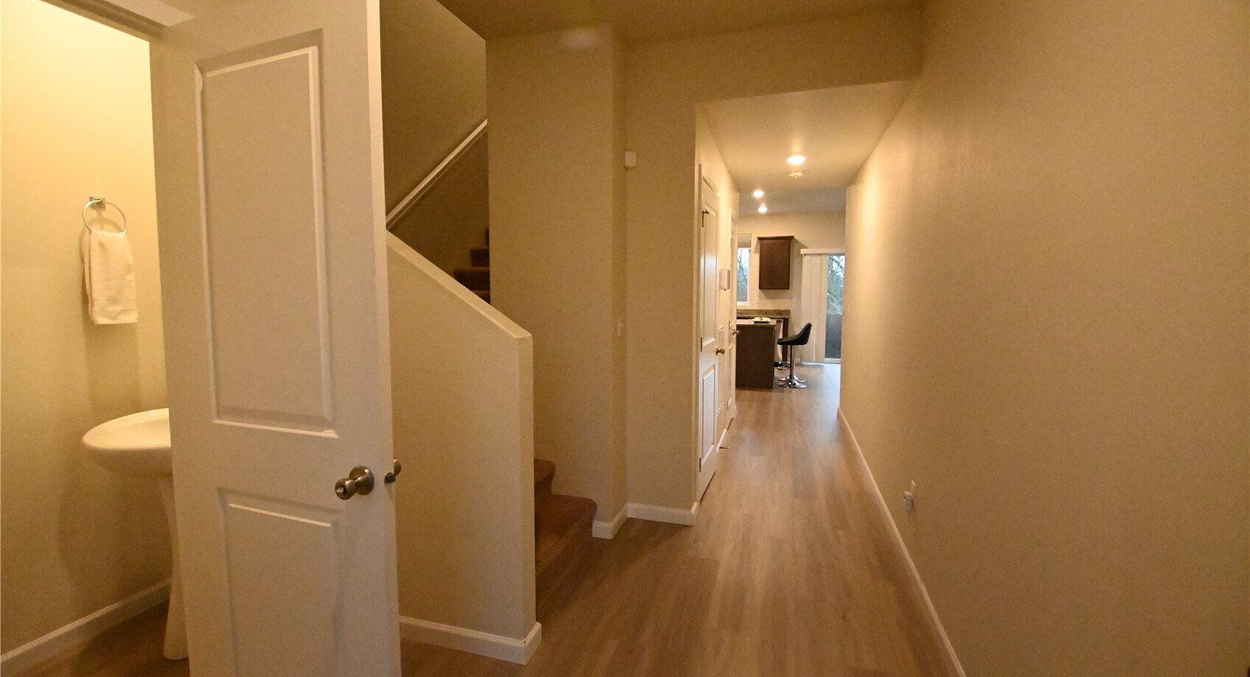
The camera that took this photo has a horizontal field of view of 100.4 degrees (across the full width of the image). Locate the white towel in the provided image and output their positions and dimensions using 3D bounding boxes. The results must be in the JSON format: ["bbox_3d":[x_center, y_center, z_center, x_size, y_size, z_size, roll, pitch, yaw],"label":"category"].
[{"bbox_3d":[-1.992,-0.231,2.003,0.075,0.360,0.150,2,5,17],"label":"white towel"}]

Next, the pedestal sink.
[{"bbox_3d":[-1.601,0.724,1.928,0.630,0.850,0.540,2,5,17],"label":"pedestal sink"}]

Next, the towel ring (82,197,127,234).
[{"bbox_3d":[-2.004,-0.458,1.998,0.065,0.165,0.145,2,5,17],"label":"towel ring"}]

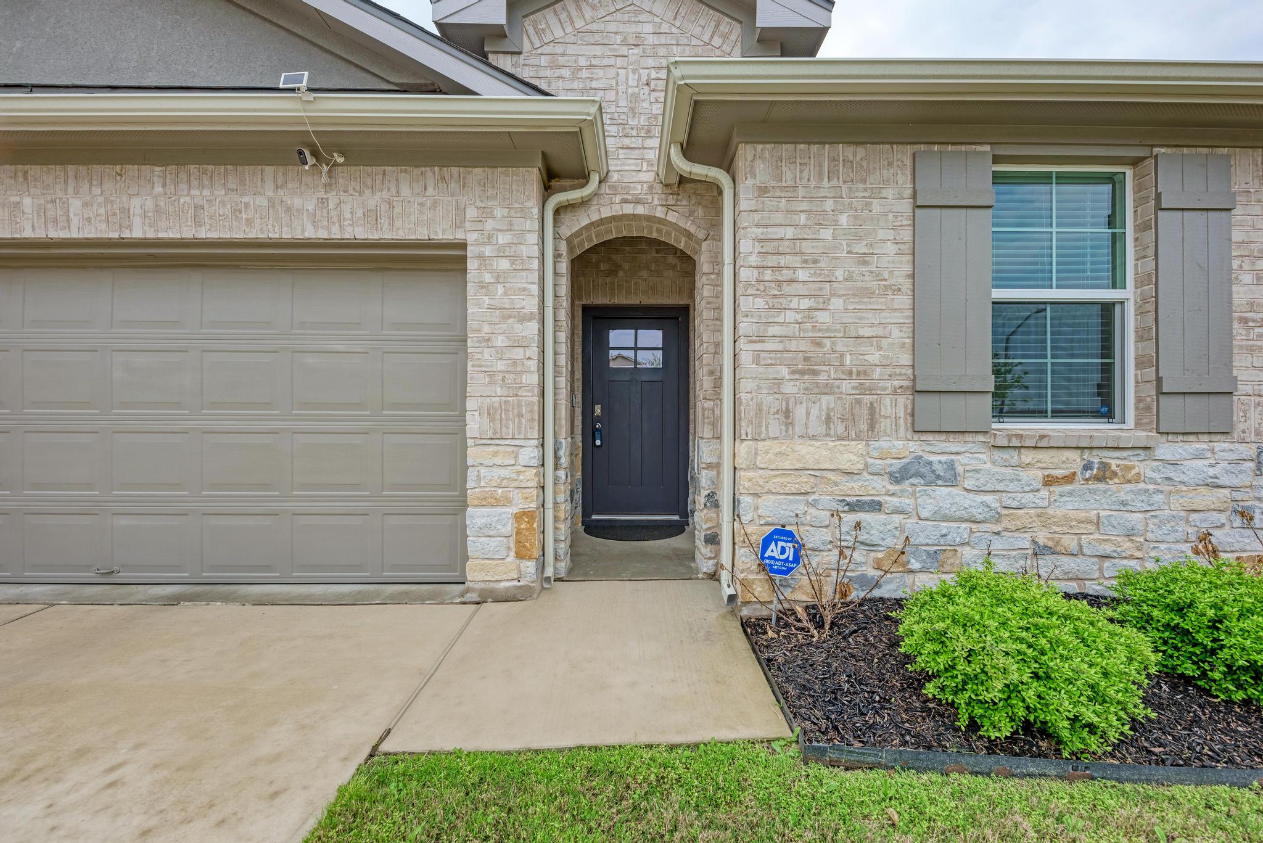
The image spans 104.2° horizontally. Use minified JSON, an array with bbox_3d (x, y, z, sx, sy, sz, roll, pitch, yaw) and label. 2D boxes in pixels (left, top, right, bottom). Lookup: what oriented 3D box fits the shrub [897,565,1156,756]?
[{"bbox_3d":[1.450,0.830,1.880,0.770,0.520,0.760,0,0,0],"label":"shrub"}]

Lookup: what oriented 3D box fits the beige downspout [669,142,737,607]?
[{"bbox_3d":[0.418,-0.288,2.860,0.375,2.690,0.160,0,0,0],"label":"beige downspout"}]

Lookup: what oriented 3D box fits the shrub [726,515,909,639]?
[{"bbox_3d":[0.905,0.750,2.390,0.880,0.610,0.660,0,0,0],"label":"shrub"}]

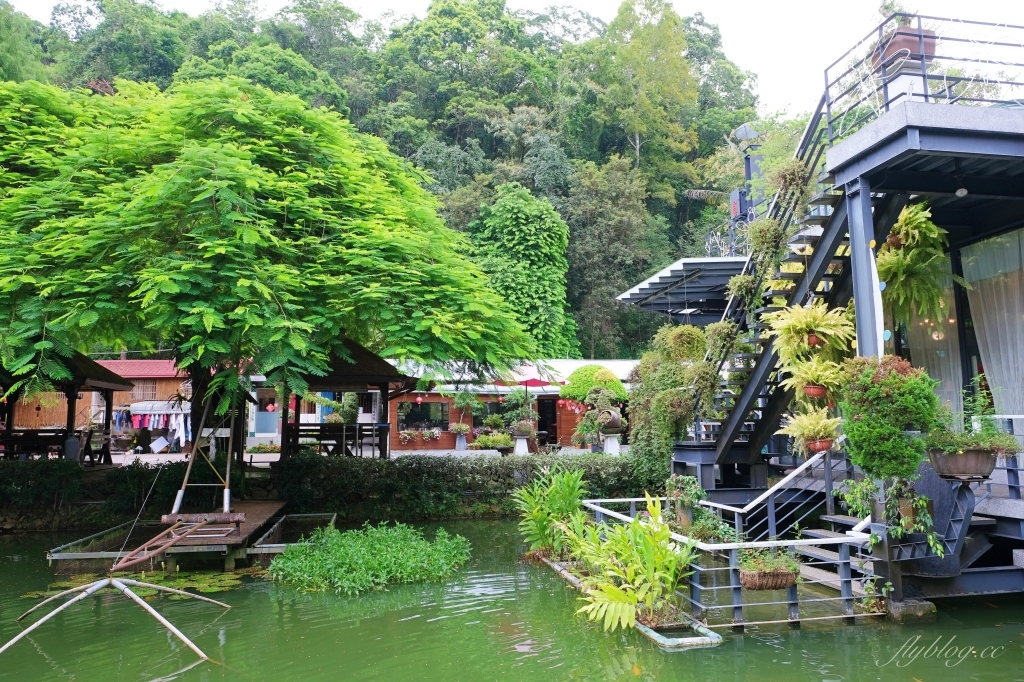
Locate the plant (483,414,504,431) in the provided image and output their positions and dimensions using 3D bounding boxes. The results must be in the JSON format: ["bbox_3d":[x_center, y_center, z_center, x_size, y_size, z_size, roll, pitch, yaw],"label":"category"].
[{"bbox_3d":[-0.691,3.046,25.500,0.850,0.650,0.800,0,-7,0],"label":"plant"}]

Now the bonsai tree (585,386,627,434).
[{"bbox_3d":[2.740,2.066,20.000,1.200,1.450,1.100,0,-7,0],"label":"bonsai tree"}]

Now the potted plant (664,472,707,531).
[{"bbox_3d":[2.975,2.769,11.700,0.720,0.970,0.700,0,-8,0],"label":"potted plant"}]

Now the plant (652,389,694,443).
[{"bbox_3d":[2.752,1.277,11.700,0.760,0.950,0.750,0,-7,0],"label":"plant"}]

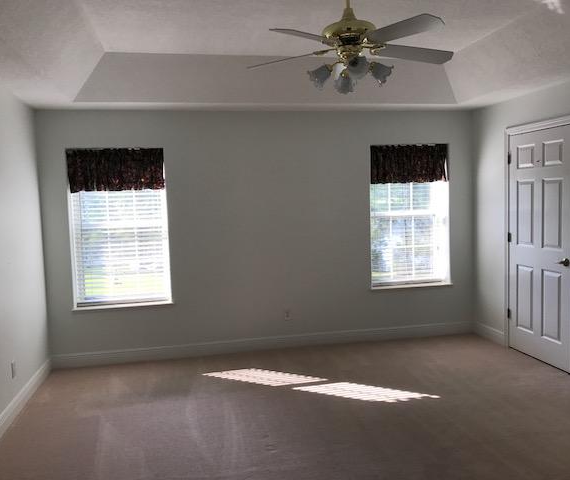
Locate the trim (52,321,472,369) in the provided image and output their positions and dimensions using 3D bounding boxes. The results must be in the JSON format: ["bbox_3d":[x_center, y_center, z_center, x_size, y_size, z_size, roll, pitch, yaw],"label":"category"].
[{"bbox_3d":[-0.053,1.059,5.247,4.344,0.135,0.022,-3,4,-12],"label":"trim"}]

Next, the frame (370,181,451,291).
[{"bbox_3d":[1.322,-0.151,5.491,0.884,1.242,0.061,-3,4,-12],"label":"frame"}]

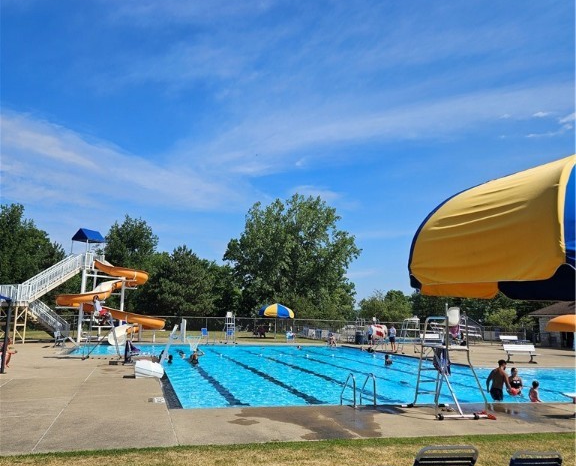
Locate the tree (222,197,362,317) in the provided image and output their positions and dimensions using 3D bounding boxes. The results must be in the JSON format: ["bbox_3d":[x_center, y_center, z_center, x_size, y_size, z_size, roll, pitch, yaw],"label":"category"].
[{"bbox_3d":[0.650,4.647,69.176,17.600,17.600,16.500,1,-9,0],"label":"tree"}]

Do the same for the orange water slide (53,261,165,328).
[{"bbox_3d":[-13.107,4.843,38.278,7.600,5.700,5.000,4,-10,-16],"label":"orange water slide"}]

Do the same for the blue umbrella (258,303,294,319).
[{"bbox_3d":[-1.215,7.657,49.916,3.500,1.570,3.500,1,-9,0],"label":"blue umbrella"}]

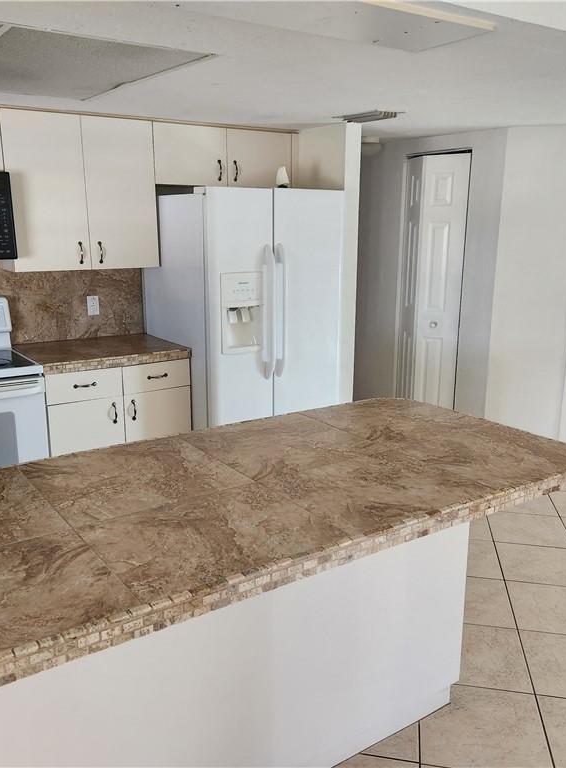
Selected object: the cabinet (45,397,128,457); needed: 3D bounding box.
[{"bbox_3d":[-1.151,0.332,3.695,0.387,0.634,0.580,-9,17,-35],"label":"cabinet"}]

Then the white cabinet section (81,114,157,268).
[{"bbox_3d":[-0.868,-1.014,3.655,0.396,0.770,0.020,-9,17,-35],"label":"white cabinet section"}]

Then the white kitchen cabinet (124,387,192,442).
[{"bbox_3d":[-0.834,0.281,3.916,0.388,0.634,0.580,-9,17,-35],"label":"white kitchen cabinet"}]

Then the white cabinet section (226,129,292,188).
[{"bbox_3d":[-0.226,-1.370,4.201,0.454,0.323,0.330,-9,16,-33],"label":"white cabinet section"}]

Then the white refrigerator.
[{"bbox_3d":[-0.228,-0.249,4.106,0.904,1.764,0.797,-9,17,-35],"label":"white refrigerator"}]

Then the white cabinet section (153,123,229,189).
[{"bbox_3d":[-0.602,-1.313,3.954,0.454,0.323,0.330,-9,16,-33],"label":"white cabinet section"}]

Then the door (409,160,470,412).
[{"bbox_3d":[1.108,-0.553,4.830,0.310,2.030,0.034,8,16,29],"label":"door"}]

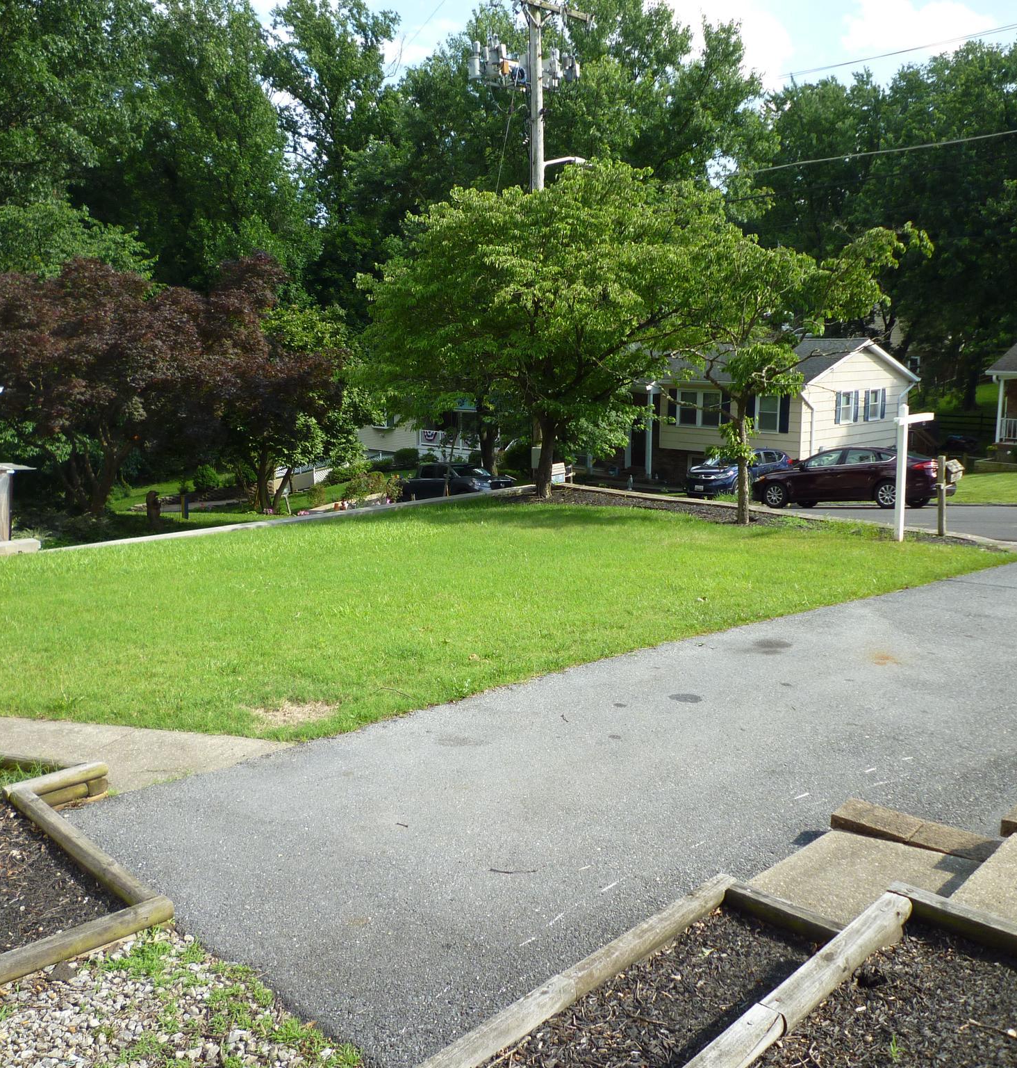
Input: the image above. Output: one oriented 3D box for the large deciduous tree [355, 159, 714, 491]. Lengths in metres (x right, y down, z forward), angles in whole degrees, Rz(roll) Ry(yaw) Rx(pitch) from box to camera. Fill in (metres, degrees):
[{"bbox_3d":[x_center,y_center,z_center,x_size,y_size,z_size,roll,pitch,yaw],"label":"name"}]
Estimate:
[{"bbox_3d":[0.634,-3.815,19.539,6.822,6.263,6.400,0,9,0],"label":"large deciduous tree"}]

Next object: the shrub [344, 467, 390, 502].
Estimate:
[{"bbox_3d":[-3.885,-1.309,28.167,1.280,1.011,1.200,0,9,0],"label":"shrub"}]

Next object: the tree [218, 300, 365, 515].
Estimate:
[{"bbox_3d":[-4.623,-2.656,21.857,3.120,4.532,3.200,0,9,0],"label":"tree"}]

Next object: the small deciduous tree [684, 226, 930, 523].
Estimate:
[{"bbox_3d":[4.827,-2.514,16.617,3.989,4.745,3.800,0,9,0],"label":"small deciduous tree"}]

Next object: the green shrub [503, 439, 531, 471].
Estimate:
[{"bbox_3d":[0.366,-3.410,45.055,1.267,1.513,1.200,0,9,0],"label":"green shrub"}]

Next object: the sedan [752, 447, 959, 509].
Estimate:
[{"bbox_3d":[8.400,-1.380,25.350,4.870,1.475,1.860,8,13,42],"label":"sedan"}]

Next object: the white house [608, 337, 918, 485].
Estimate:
[{"bbox_3d":[9.176,-5.023,42.407,11.500,5.582,8.800,9,13,44],"label":"white house"}]

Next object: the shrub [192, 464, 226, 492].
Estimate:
[{"bbox_3d":[-8.493,-1.575,29.132,0.945,0.791,0.950,0,9,0],"label":"shrub"}]

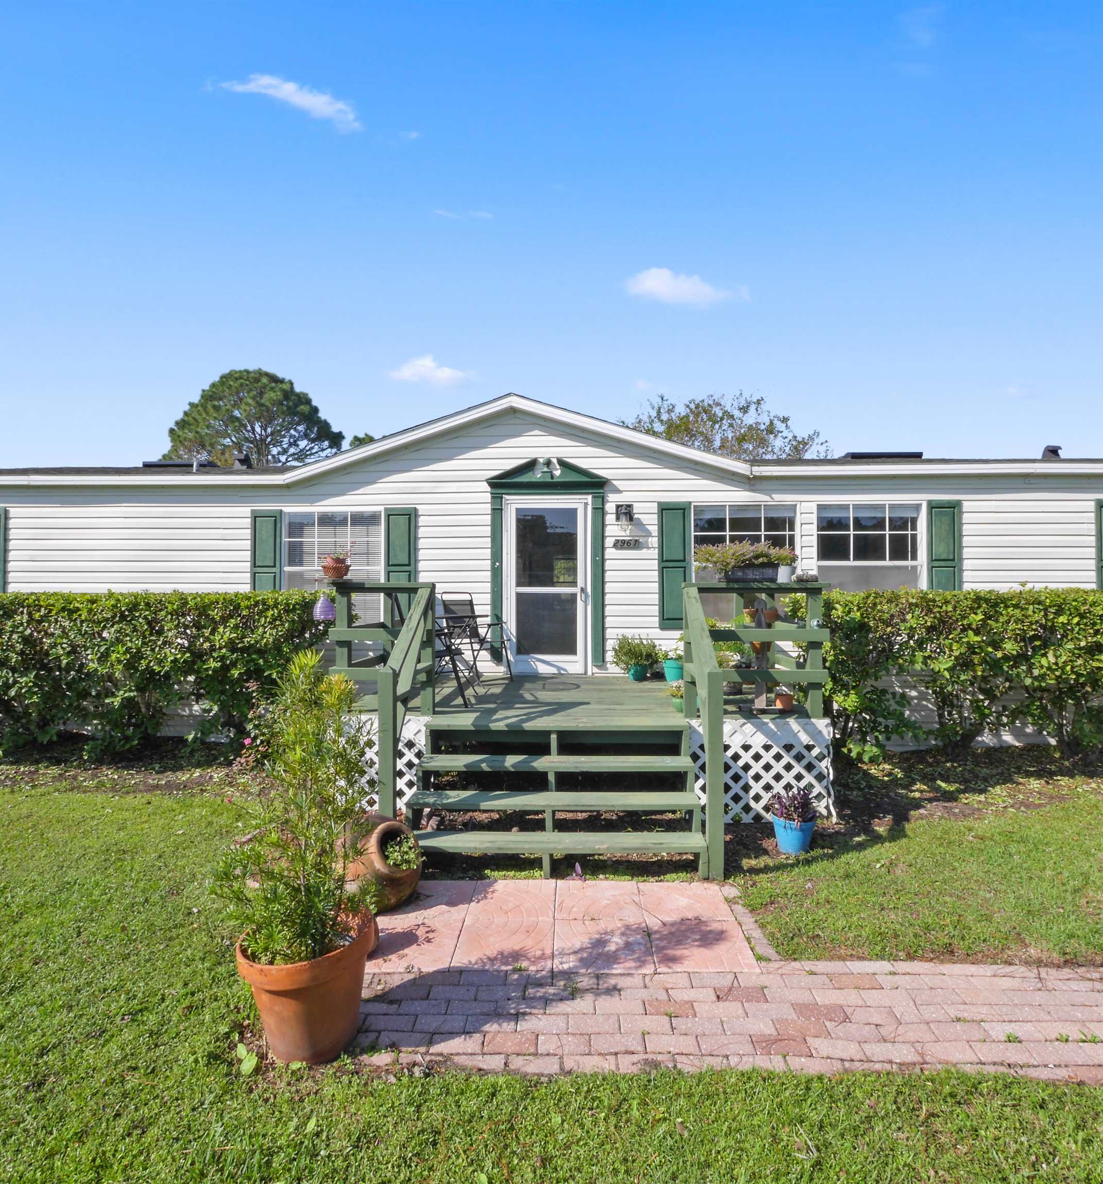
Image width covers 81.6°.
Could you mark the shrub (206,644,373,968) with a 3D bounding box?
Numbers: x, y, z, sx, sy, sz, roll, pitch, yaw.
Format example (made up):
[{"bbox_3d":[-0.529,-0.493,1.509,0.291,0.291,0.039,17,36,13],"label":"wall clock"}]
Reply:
[{"bbox_3d":[-0.957,0.755,2.370,0.600,1.090,0.570,0,-1,0],"label":"shrub"}]

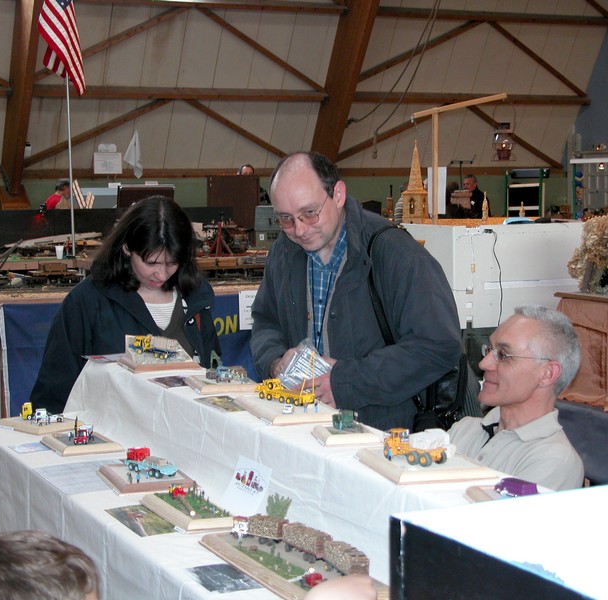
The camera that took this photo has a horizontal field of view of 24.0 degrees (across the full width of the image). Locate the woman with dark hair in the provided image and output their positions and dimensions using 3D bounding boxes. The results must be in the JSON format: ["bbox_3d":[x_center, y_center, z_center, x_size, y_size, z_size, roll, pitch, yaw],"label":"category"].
[{"bbox_3d":[-0.510,0.490,4.130,0.520,1.580,0.420,-3,7,-22],"label":"woman with dark hair"}]

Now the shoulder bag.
[{"bbox_3d":[0.292,0.106,3.520,0.300,0.560,0.220,-5,8,-37],"label":"shoulder bag"}]

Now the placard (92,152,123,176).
[{"bbox_3d":[-2.240,-1.555,16.400,0.320,0.236,0.015,-1,6,-13],"label":"placard"}]

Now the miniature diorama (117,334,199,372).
[{"bbox_3d":[-0.400,0.140,3.940,0.200,0.085,0.210,-2,7,-19],"label":"miniature diorama"}]

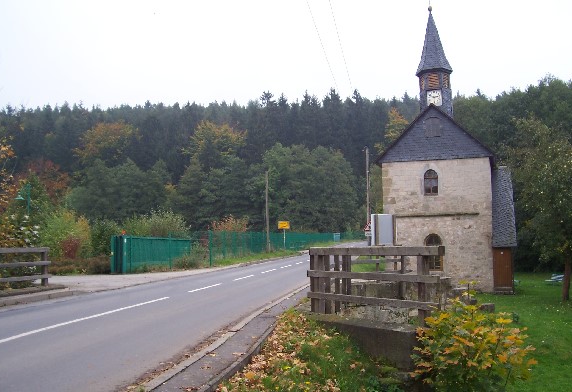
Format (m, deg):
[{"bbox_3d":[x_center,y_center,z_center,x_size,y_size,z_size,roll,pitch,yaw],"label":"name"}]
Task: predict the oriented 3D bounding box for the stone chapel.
[{"bbox_3d":[8.992,-2.603,31.821,6.522,15.264,9.300,-2,-5,17],"label":"stone chapel"}]

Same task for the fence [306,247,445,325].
[{"bbox_3d":[1.198,1.297,8.108,0.220,1.080,2.541,3,-7,-41],"label":"fence"}]

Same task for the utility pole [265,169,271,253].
[{"bbox_3d":[-1.512,1.325,46.000,0.220,6.794,0.220,-1,-5,0],"label":"utility pole"}]

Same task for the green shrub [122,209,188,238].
[{"bbox_3d":[-7.966,2.359,33.863,3.900,3.200,3.400,-1,-5,0],"label":"green shrub"}]

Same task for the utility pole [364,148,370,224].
[{"bbox_3d":[6.388,0.561,43.000,0.240,8.635,0.240,-1,-5,0],"label":"utility pole"}]

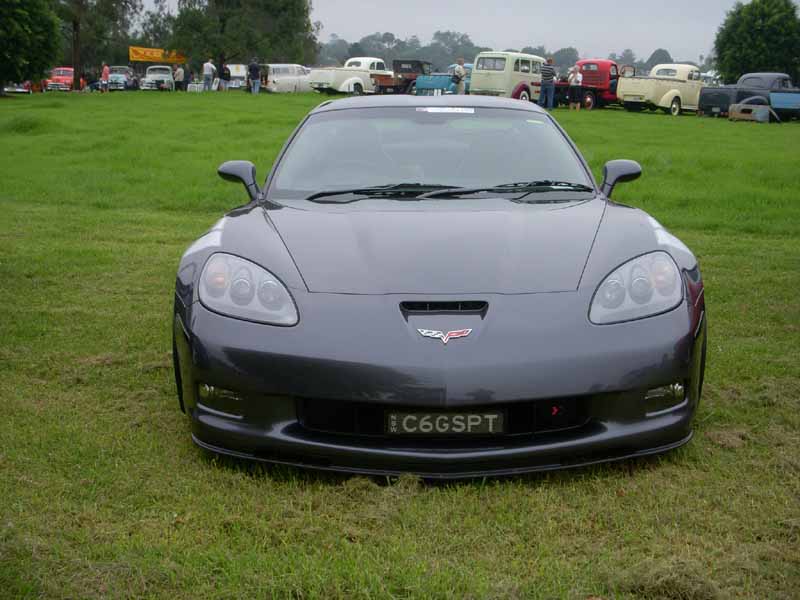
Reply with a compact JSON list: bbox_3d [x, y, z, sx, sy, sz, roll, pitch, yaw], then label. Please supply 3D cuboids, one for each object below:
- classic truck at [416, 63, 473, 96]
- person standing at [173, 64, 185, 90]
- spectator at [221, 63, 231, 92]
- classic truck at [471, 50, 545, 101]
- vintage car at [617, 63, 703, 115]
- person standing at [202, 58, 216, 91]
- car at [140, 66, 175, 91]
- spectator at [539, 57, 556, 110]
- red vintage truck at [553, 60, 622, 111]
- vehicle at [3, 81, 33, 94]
[{"bbox_3d":[2.523,-9.749,48.109,1.720,1.580,4.500,6,14,27],"label":"classic truck"},{"bbox_3d":[-12.962,-13.091,63.671,0.420,1.730,0.500,-2,12,-8],"label":"person standing"},{"bbox_3d":[-9.942,-12.693,61.711,0.520,1.620,0.360,-2,12,-10],"label":"spectator"},{"bbox_3d":[5.185,-9.144,44.652,1.850,1.920,4.900,10,16,39],"label":"classic truck"},{"bbox_3d":[9.508,-7.314,36.925,4.800,1.720,1.750,-11,17,-43],"label":"vintage car"},{"bbox_3d":[-10.649,-12.546,60.719,0.520,1.750,0.360,3,13,15],"label":"person standing"},{"bbox_3d":[-14.947,-13.820,67.094,1.720,1.560,4.400,-1,12,-6],"label":"car"},{"bbox_3d":[4.901,-7.196,36.094,0.520,1.760,0.350,4,13,20],"label":"spectator"},{"bbox_3d":[7.391,-8.250,41.420,1.950,1.850,5.200,12,17,44],"label":"red vintage truck"},{"bbox_3d":[-21.470,-12.573,62.033,1.720,1.450,4.300,-1,12,-6],"label":"vehicle"}]

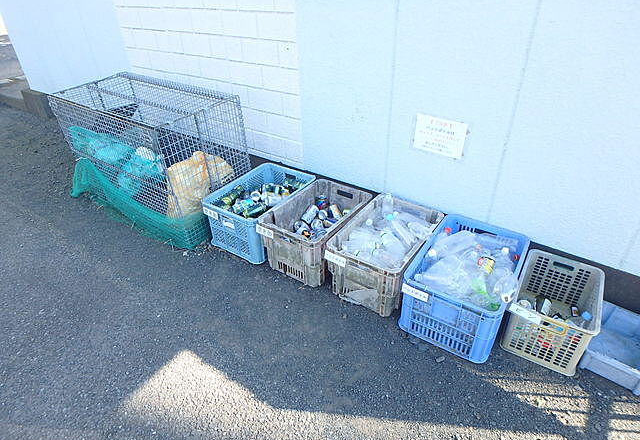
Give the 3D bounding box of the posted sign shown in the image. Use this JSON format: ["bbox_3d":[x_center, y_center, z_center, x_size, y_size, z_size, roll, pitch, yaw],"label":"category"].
[{"bbox_3d":[0.578,-0.404,1.885,0.251,0.178,0.010,20,39,30],"label":"posted sign"}]

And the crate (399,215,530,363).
[{"bbox_3d":[0.672,0.286,1.802,0.399,0.288,0.613,19,39,29],"label":"crate"}]

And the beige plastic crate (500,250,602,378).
[{"bbox_3d":[1.000,0.382,1.668,0.287,0.253,0.438,19,39,29],"label":"beige plastic crate"}]

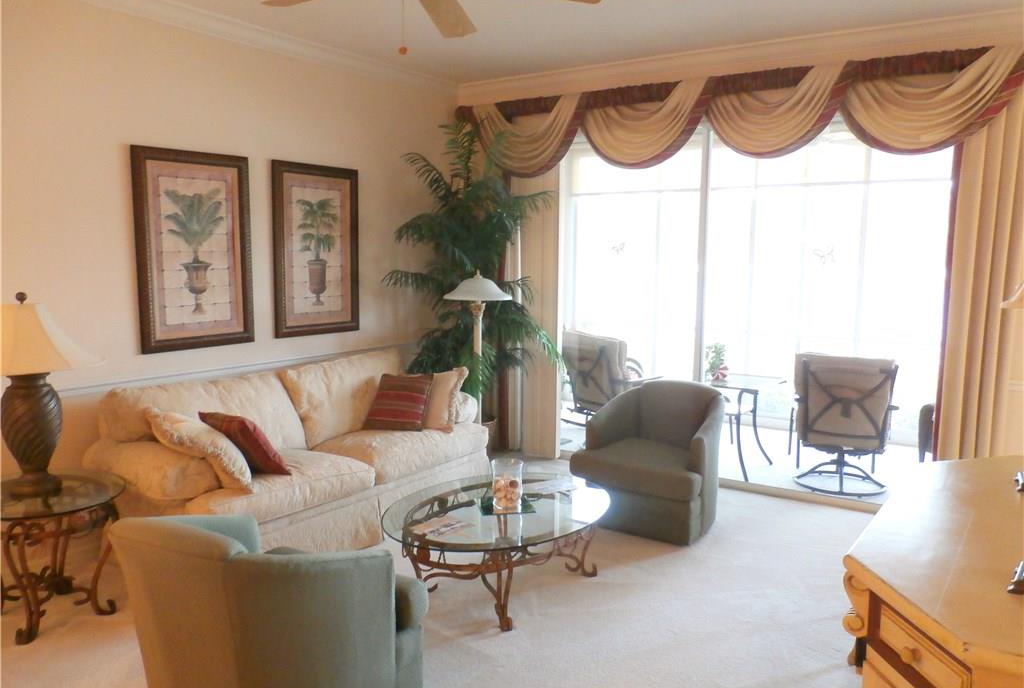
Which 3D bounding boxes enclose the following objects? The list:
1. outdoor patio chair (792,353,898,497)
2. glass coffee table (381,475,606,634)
[{"bbox_3d":[2.346,0.539,5.222,0.672,0.920,0.768,4,8,27],"label":"outdoor patio chair"},{"bbox_3d":[-0.052,0.959,3.589,0.926,0.392,1.245,6,10,41],"label":"glass coffee table"}]

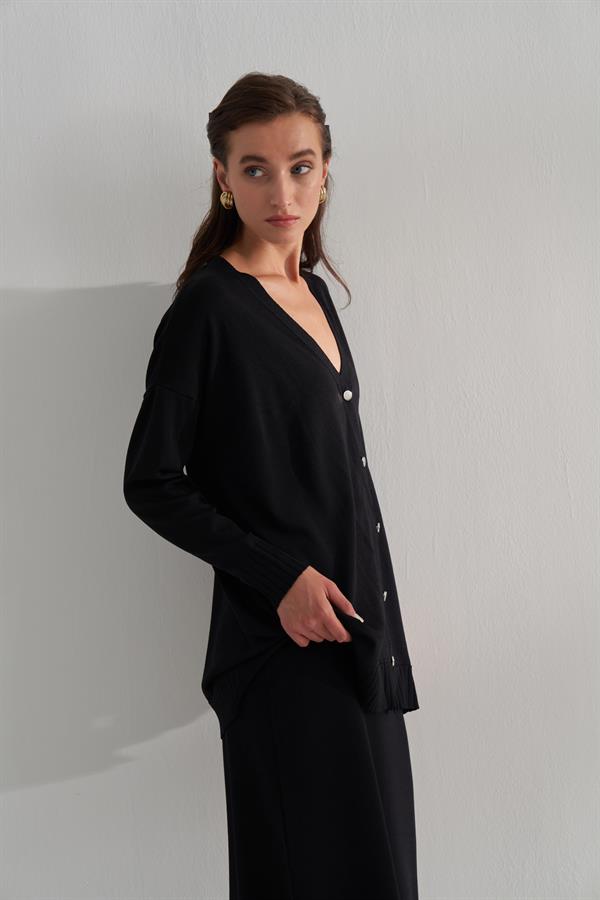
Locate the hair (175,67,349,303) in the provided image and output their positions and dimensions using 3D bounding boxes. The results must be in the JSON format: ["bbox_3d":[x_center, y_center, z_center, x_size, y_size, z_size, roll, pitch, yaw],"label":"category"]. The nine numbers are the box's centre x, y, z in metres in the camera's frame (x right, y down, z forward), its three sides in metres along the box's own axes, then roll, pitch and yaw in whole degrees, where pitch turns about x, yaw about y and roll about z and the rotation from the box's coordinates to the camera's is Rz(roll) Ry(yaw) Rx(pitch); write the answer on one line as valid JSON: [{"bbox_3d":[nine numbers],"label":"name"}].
[{"bbox_3d":[-0.052,-0.362,2.470,0.225,0.340,0.240,-1,2,-18],"label":"hair"}]

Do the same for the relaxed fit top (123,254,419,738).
[{"bbox_3d":[-0.010,0.060,2.450,0.360,0.680,0.470,1,2,35],"label":"relaxed fit top"}]

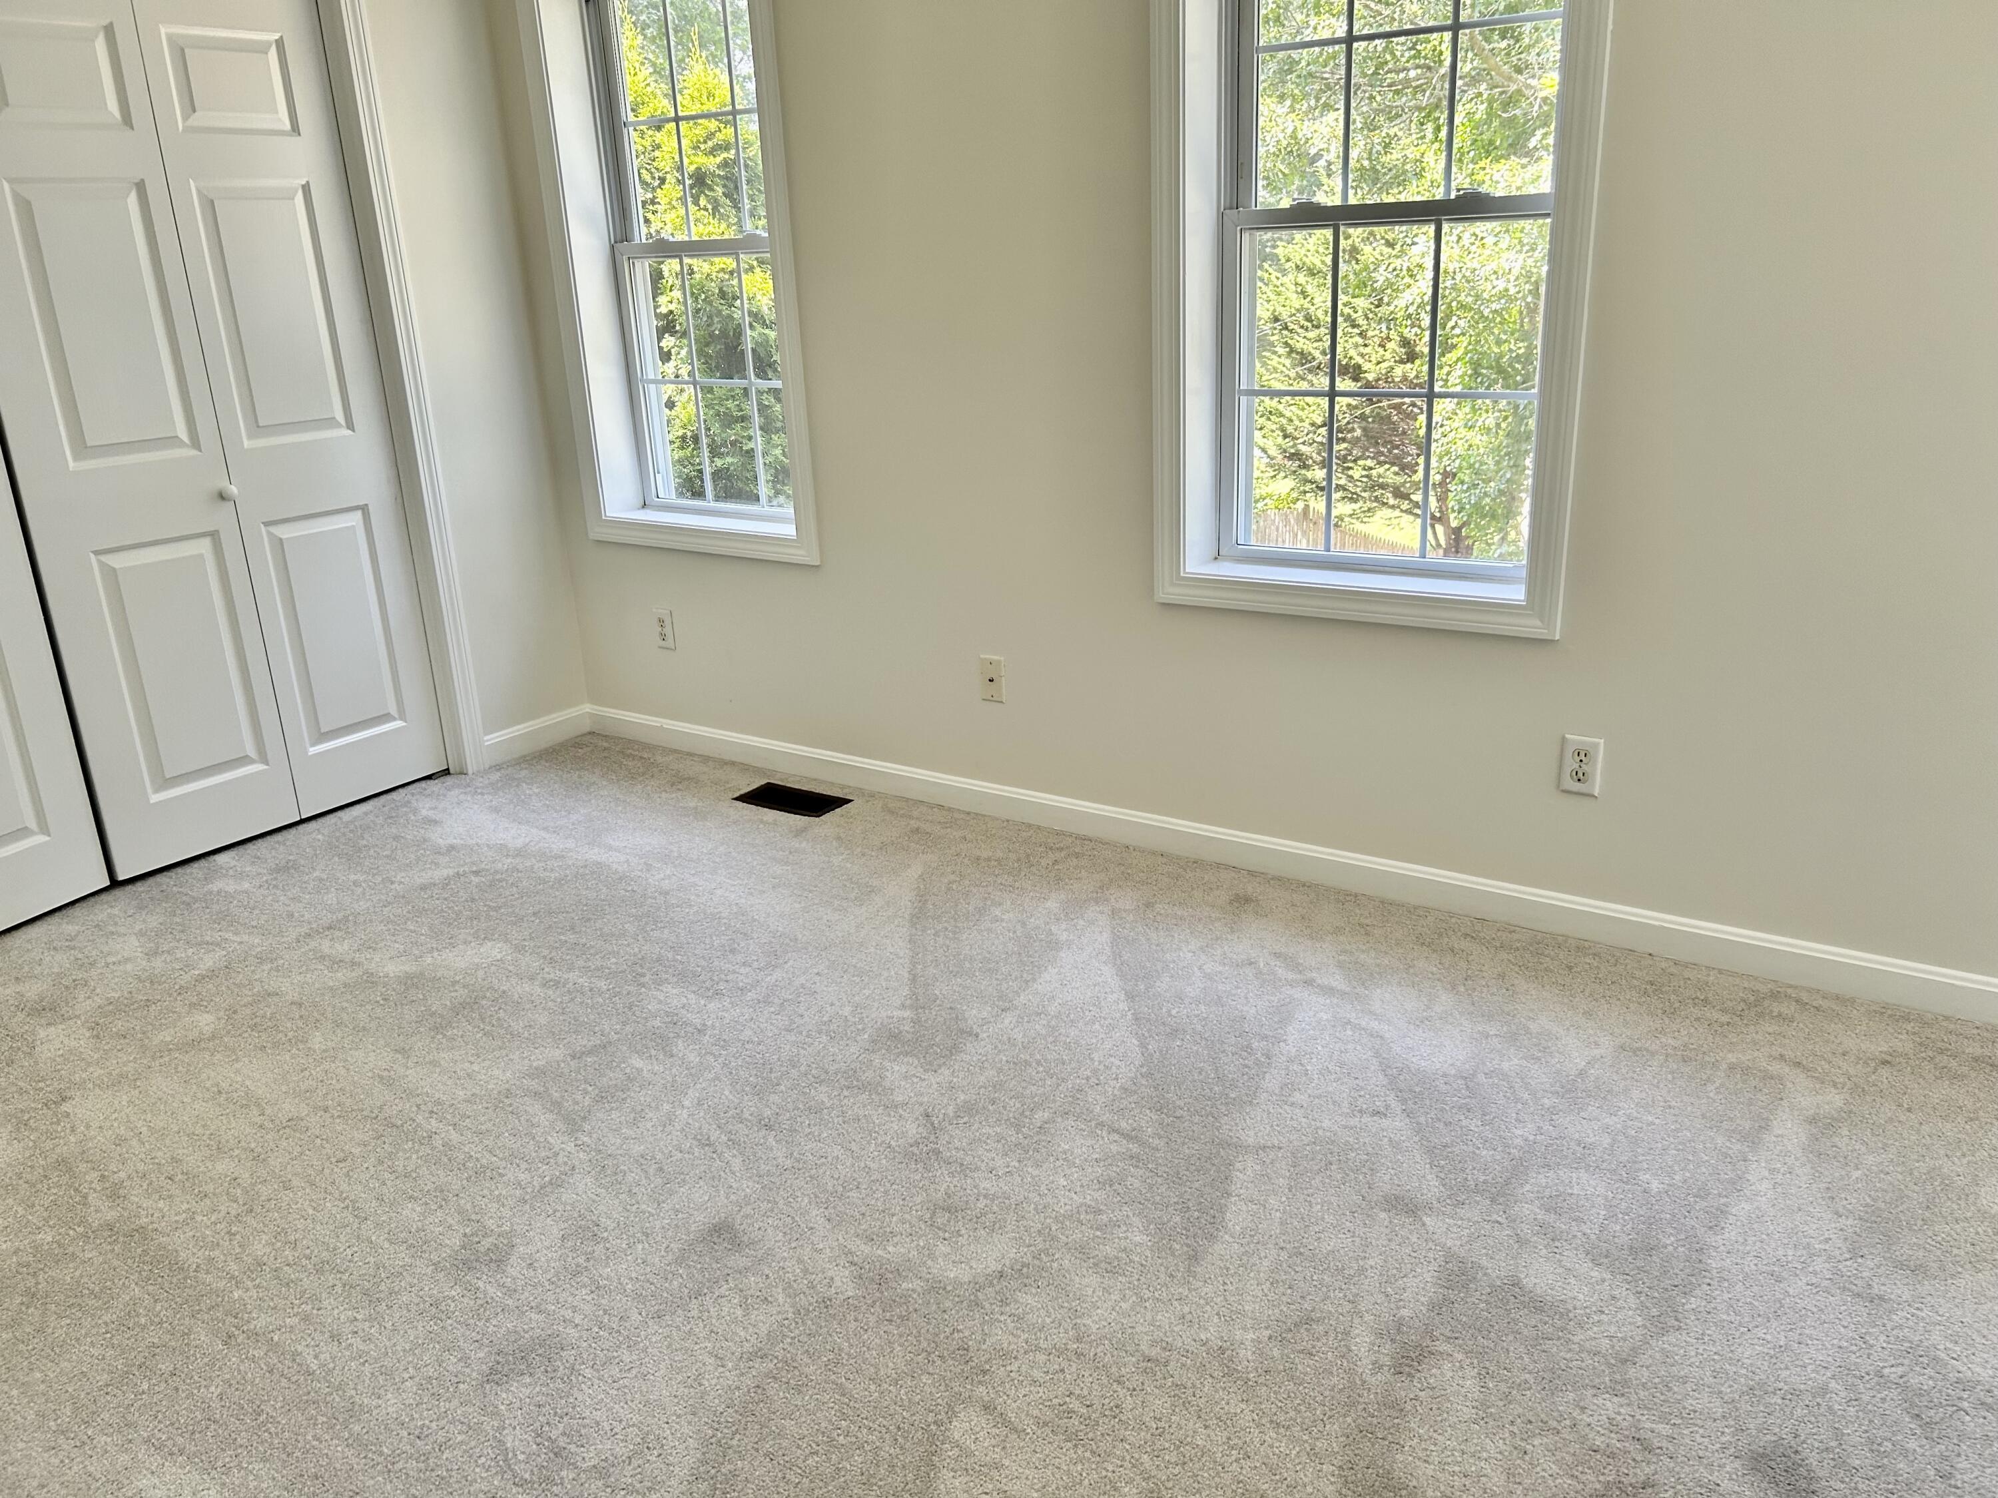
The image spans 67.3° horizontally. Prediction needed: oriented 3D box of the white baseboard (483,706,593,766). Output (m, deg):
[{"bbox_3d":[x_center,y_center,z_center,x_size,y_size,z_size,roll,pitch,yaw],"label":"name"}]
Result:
[{"bbox_3d":[-1.356,-0.040,4.414,0.014,0.090,0.382,10,23,33],"label":"white baseboard"}]

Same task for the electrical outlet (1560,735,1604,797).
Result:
[{"bbox_3d":[1.114,0.034,2.873,0.071,0.115,0.008,10,23,33],"label":"electrical outlet"}]

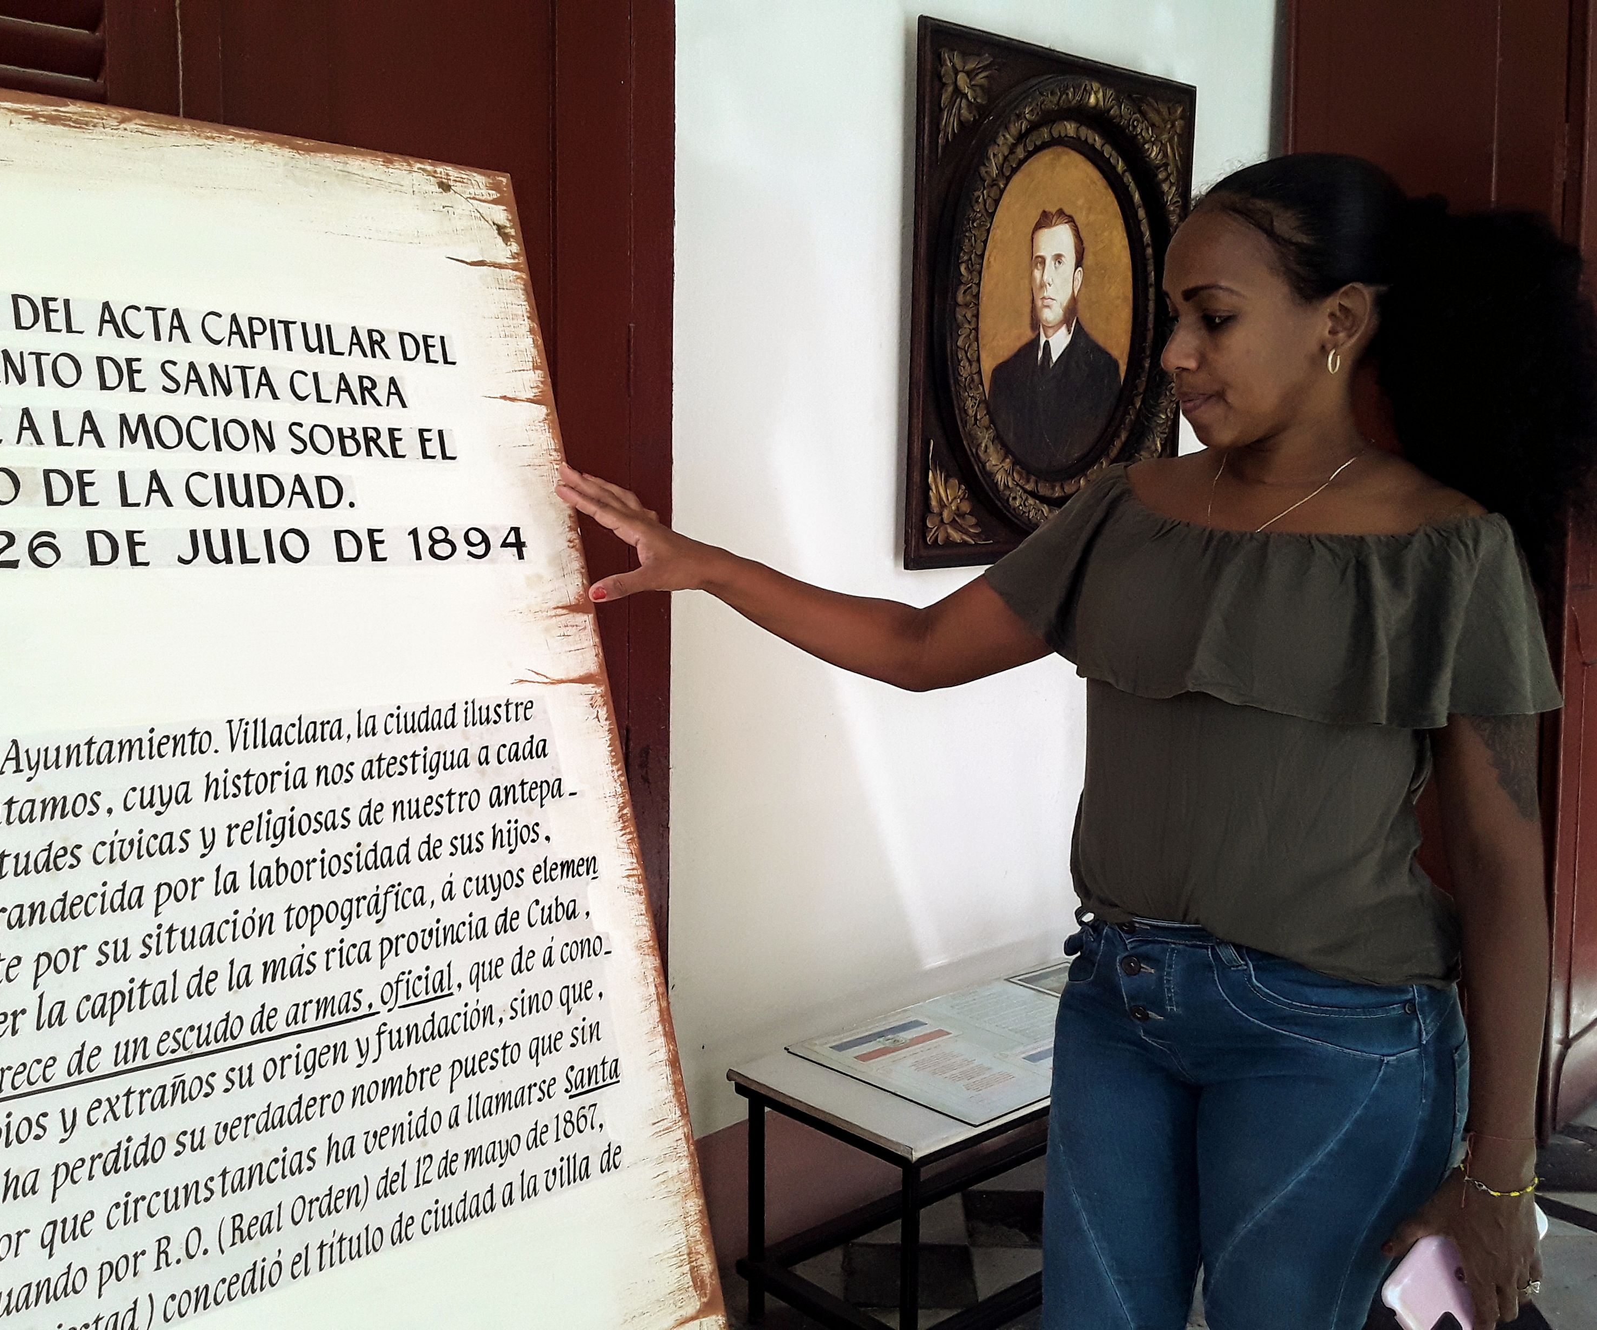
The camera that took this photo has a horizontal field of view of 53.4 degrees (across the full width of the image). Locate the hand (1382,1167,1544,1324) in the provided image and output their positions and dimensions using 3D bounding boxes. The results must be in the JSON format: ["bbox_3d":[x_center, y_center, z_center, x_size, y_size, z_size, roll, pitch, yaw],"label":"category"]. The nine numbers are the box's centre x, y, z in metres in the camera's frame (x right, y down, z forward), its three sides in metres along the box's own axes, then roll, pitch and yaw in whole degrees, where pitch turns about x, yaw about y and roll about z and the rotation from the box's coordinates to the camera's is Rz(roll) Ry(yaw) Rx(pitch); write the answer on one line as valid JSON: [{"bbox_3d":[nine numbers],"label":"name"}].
[{"bbox_3d":[0.535,0.476,1.280,0.115,0.140,0.085,-1,4,-25],"label":"hand"}]

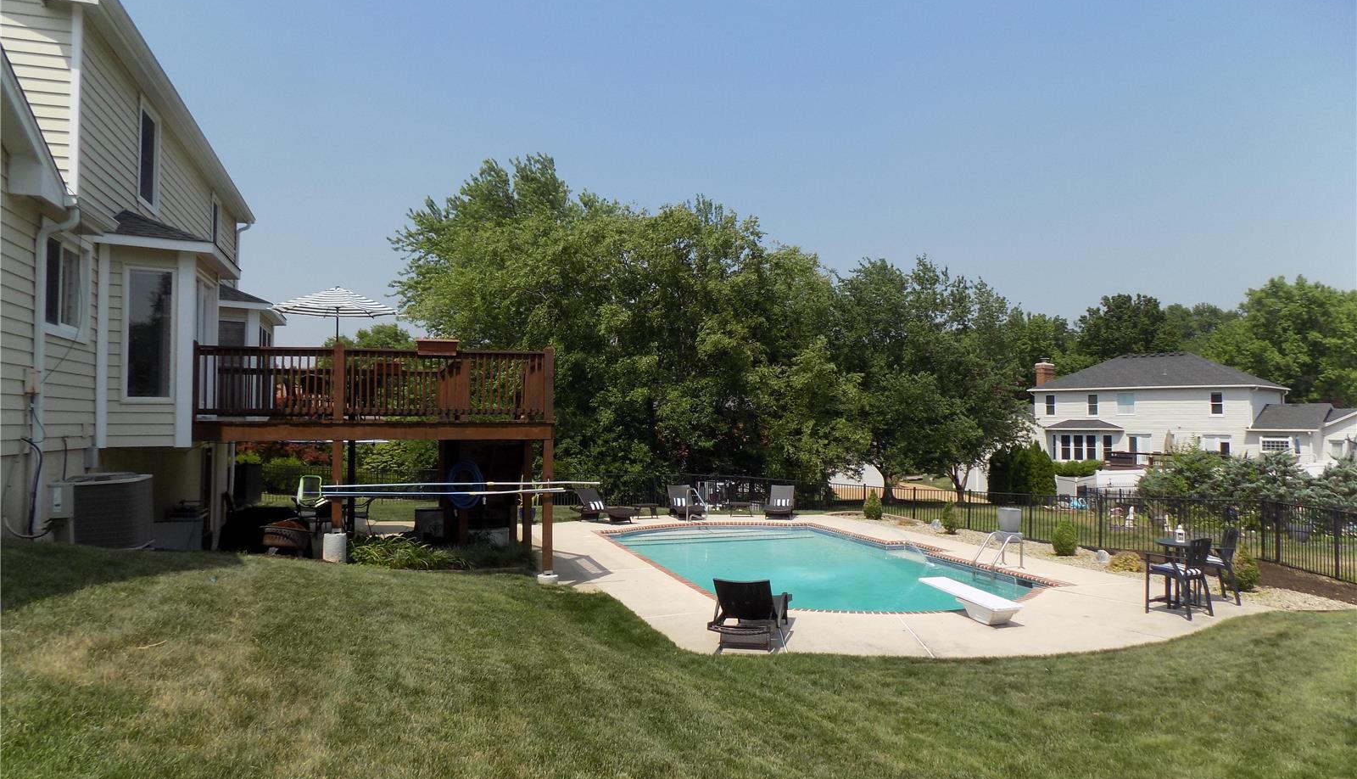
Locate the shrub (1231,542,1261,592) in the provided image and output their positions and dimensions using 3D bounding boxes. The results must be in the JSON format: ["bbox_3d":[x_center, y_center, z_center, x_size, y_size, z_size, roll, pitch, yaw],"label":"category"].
[{"bbox_3d":[9.814,3.065,15.629,0.640,0.794,0.640,-1,-2,32],"label":"shrub"}]

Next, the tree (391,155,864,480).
[{"bbox_3d":[-2.004,-2.362,35.592,17.500,13.664,13.000,0,-2,-3],"label":"tree"}]

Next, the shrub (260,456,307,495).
[{"bbox_3d":[-16.002,3.545,36.428,1.850,1.633,1.800,1,-2,-24],"label":"shrub"}]

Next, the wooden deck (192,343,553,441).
[{"bbox_3d":[-5.622,0.104,16.178,5.628,1.431,6.409,1,-2,-18],"label":"wooden deck"}]

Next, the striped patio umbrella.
[{"bbox_3d":[-6.422,-0.667,16.930,2.330,2.515,2.330,1,-2,-21],"label":"striped patio umbrella"}]

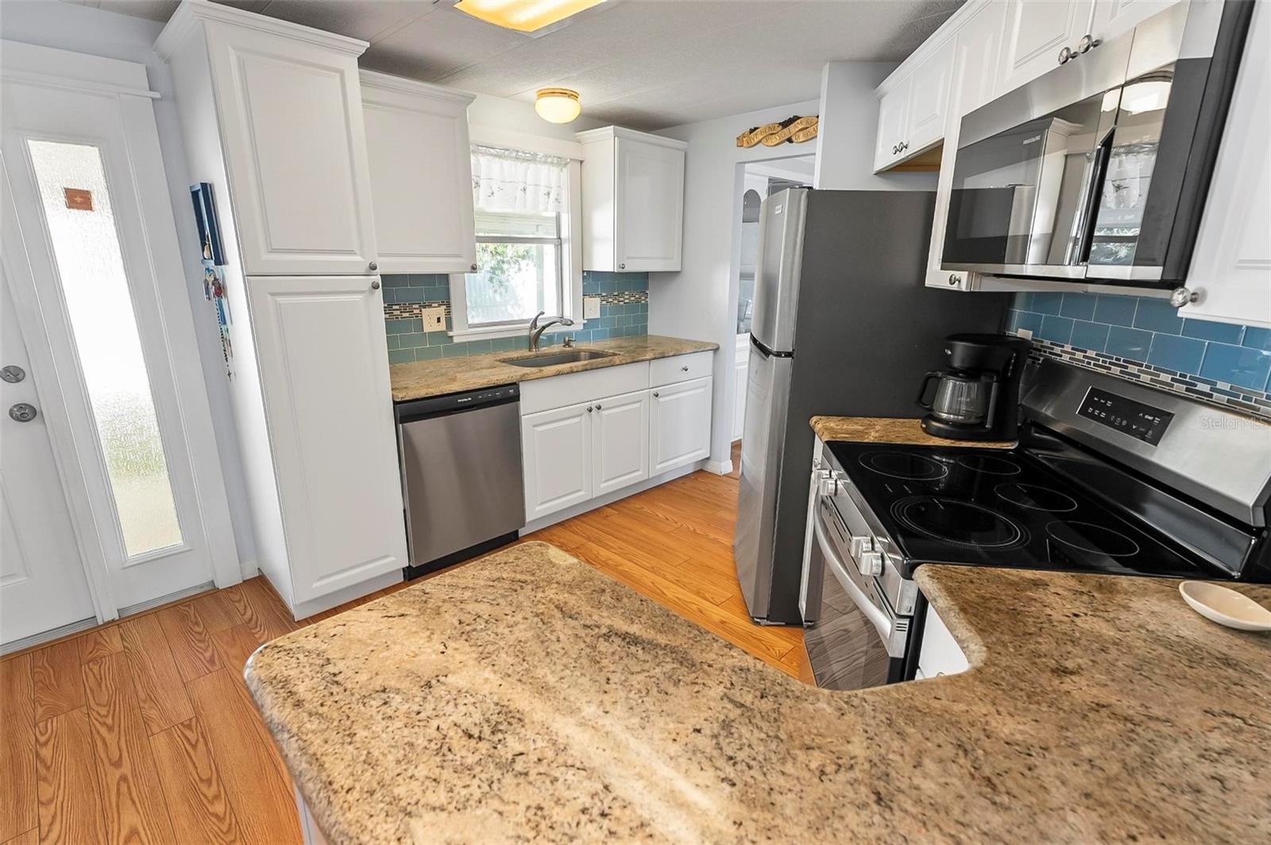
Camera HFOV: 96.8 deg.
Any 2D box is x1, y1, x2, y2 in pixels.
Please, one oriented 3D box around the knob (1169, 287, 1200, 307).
[{"bbox_3d":[0.831,-0.189,0.854,0.031,0.031,0.031,3,16,5],"label":"knob"}]

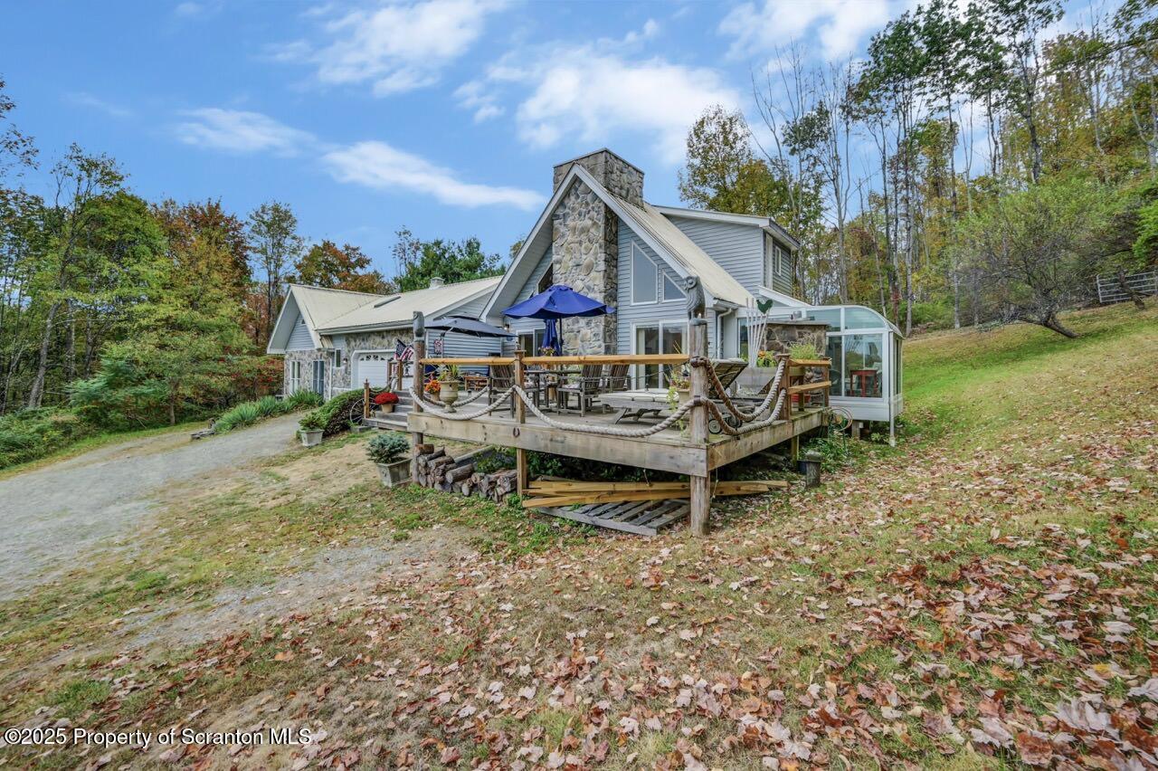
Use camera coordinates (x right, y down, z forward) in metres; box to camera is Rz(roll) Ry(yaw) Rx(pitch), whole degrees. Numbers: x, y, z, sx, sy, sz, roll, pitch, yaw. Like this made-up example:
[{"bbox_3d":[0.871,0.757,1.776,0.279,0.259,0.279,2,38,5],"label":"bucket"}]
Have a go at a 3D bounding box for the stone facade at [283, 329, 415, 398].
[{"bbox_3d":[-10.379,-0.752,19.788,11.446,2.910,0.776,1,2,38],"label":"stone facade"}]

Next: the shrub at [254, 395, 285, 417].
[{"bbox_3d":[-11.019,0.724,16.005,0.970,0.795,0.970,-1,2,-35],"label":"shrub"}]

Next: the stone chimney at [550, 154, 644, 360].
[{"bbox_3d":[0.640,-3.170,14.050,1.930,6.900,2.050,2,3,39],"label":"stone chimney"}]

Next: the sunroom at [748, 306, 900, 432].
[{"bbox_3d":[6.615,-0.567,12.271,3.298,2.716,3.686,1,2,38],"label":"sunroom"}]

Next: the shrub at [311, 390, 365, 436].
[{"bbox_3d":[-7.268,0.872,13.774,1.746,1.164,1.843,-1,2,-28],"label":"shrub"}]

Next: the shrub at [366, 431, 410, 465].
[{"bbox_3d":[-3.468,1.126,8.177,0.737,0.621,0.737,-1,2,-23],"label":"shrub"}]

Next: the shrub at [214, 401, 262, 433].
[{"bbox_3d":[-10.424,0.955,13.774,1.212,0.892,1.212,-1,2,-37],"label":"shrub"}]

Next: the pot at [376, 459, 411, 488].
[{"bbox_3d":[-3.361,1.570,8.177,0.485,0.398,0.466,1,2,38],"label":"pot"}]

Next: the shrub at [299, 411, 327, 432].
[{"bbox_3d":[-6.488,0.881,10.961,0.611,0.524,0.611,-1,2,-31],"label":"shrub"}]

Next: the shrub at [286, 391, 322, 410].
[{"bbox_3d":[-11.221,0.571,18.333,1.406,0.825,1.212,1,2,38],"label":"shrub"}]

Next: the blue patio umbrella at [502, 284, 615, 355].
[{"bbox_3d":[-0.381,-0.789,9.021,2.231,2.425,2.231,0,2,-2],"label":"blue patio umbrella"}]

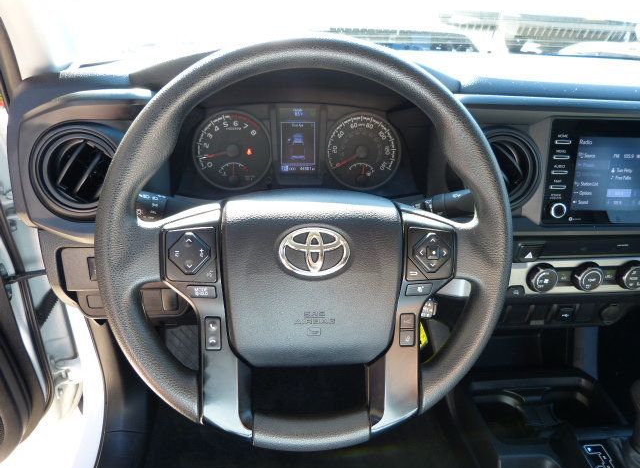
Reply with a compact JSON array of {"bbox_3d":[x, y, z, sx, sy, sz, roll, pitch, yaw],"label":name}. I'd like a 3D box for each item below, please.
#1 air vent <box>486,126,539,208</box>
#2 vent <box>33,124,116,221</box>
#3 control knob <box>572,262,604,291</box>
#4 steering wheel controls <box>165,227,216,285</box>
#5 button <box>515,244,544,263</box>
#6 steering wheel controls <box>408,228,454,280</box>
[{"bbox_3d":[0.210,-0.077,0.553,0.099,0.099,0.035,0,16,-9],"label":"air vent"},{"bbox_3d":[-0.245,-0.064,0.476,0.099,0.099,0.035,-1,17,-14],"label":"vent"},{"bbox_3d":[0.325,0.051,0.560,0.034,0.034,0.017,0,14,-9],"label":"control knob"},{"bbox_3d":[-0.118,0.019,0.422,0.047,0.051,0.018,0,7,-9],"label":"steering wheel controls"},{"bbox_3d":[0.251,0.023,0.553,0.034,0.021,0.013,0,14,-9],"label":"button"},{"bbox_3d":[0.110,0.020,0.457,0.046,0.051,0.018,0,7,-9],"label":"steering wheel controls"}]

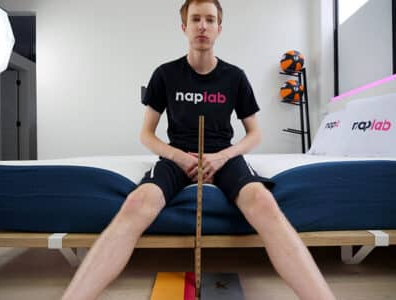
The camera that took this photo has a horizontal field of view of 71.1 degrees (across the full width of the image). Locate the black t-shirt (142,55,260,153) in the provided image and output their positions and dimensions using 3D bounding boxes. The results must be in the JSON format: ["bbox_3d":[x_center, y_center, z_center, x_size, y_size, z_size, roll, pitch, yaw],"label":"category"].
[{"bbox_3d":[0.025,-0.185,1.230,0.500,0.480,0.270,-1,0,0],"label":"black t-shirt"}]

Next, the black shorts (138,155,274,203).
[{"bbox_3d":[0.030,0.080,1.140,0.490,0.210,0.420,-1,0,0],"label":"black shorts"}]

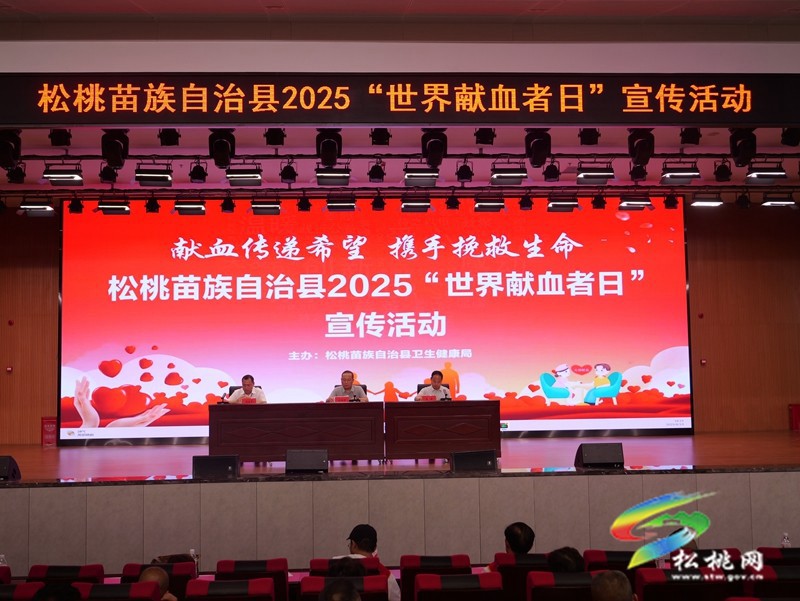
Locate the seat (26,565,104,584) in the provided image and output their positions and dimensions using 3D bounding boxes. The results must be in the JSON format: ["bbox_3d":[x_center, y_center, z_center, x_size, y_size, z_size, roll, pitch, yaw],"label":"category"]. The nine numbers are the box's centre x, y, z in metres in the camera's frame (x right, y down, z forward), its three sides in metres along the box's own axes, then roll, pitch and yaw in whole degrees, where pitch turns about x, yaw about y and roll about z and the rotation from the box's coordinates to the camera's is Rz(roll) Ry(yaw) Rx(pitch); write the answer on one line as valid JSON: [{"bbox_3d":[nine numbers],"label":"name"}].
[{"bbox_3d":[-2.049,2.135,5.886,0.580,1.000,0.640,-1,-4,-3],"label":"seat"}]

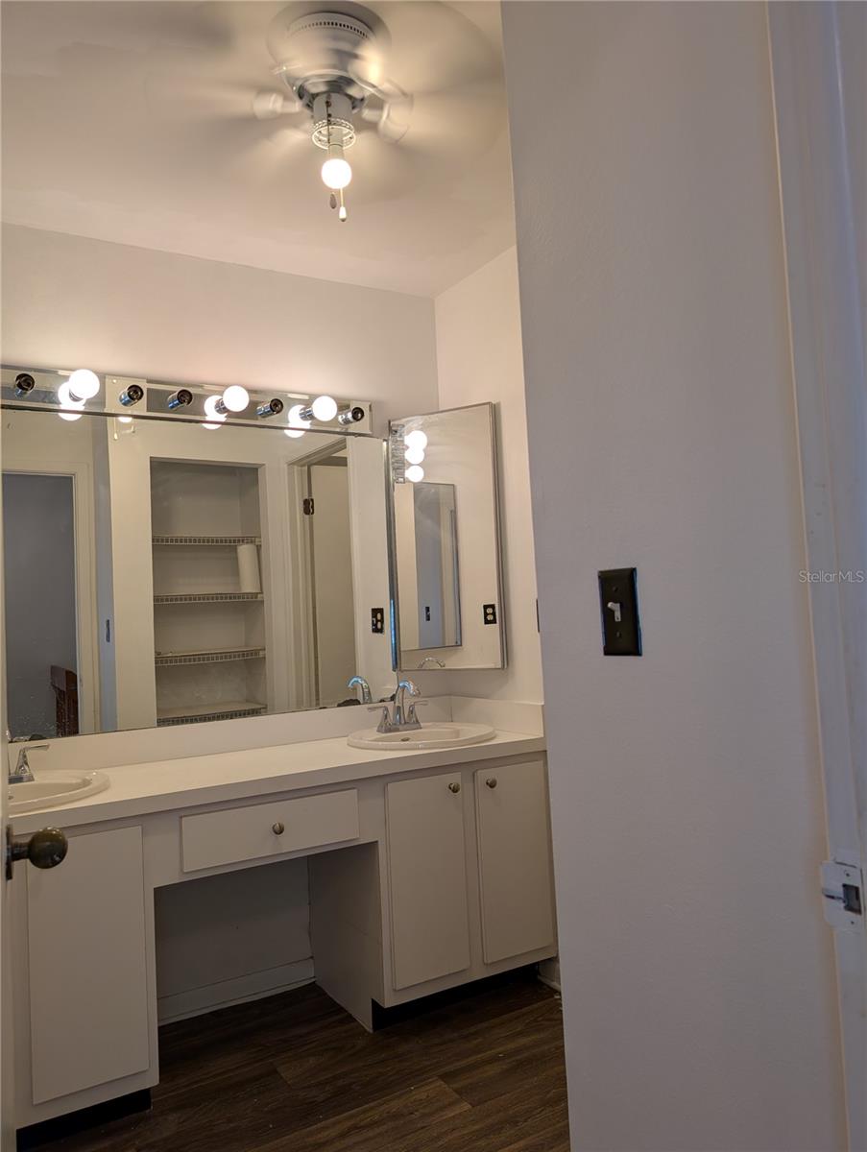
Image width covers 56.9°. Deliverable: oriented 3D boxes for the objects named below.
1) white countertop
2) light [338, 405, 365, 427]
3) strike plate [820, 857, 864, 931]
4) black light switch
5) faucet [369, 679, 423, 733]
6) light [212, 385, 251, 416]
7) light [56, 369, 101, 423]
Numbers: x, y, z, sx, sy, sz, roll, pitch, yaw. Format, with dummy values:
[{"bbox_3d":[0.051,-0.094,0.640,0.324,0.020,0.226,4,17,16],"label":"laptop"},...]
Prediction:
[{"bbox_3d":[-0.559,0.581,2.371,1.800,0.045,0.545,-1,-4,-30],"label":"white countertop"},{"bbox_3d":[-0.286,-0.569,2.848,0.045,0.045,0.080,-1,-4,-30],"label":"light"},{"bbox_3d":[0.362,0.281,0.709,0.006,0.057,0.040,-1,-4,-30],"label":"strike plate"},{"bbox_3d":[0.243,0.048,1.067,0.020,0.115,0.072,-1,-4,-30],"label":"black light switch"},{"bbox_3d":[-0.100,0.451,2.781,0.220,0.180,0.155,-1,-4,-30],"label":"faucet"},{"bbox_3d":[-0.650,-0.571,2.603,0.083,0.083,0.135,-1,-4,-30],"label":"light"},{"bbox_3d":[-1.042,-0.565,2.377,0.085,0.085,0.135,-1,-4,-30],"label":"light"}]

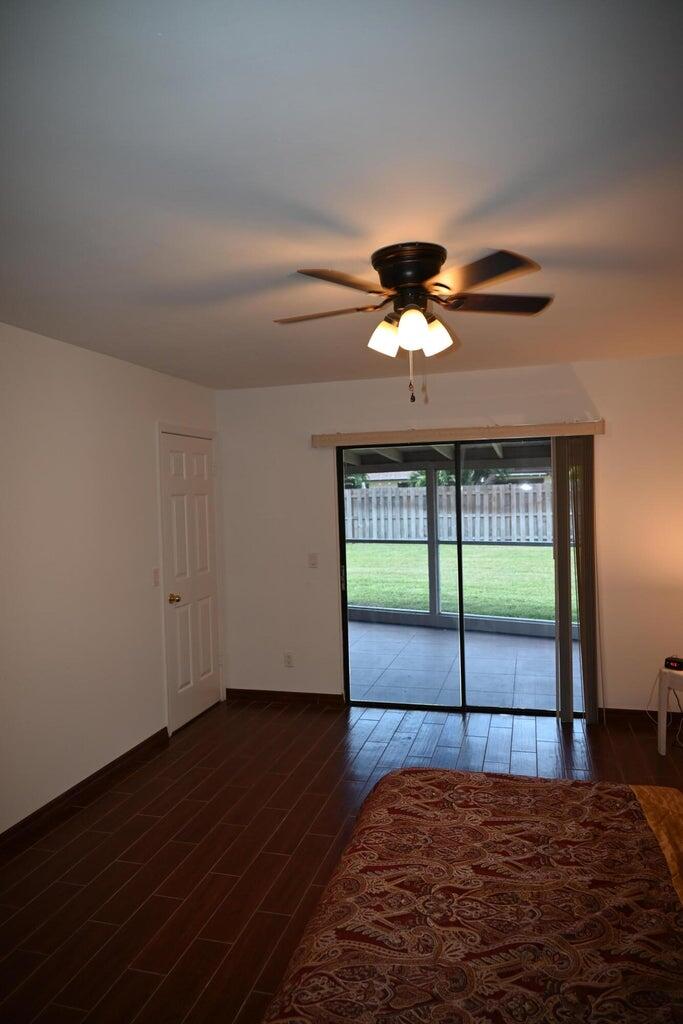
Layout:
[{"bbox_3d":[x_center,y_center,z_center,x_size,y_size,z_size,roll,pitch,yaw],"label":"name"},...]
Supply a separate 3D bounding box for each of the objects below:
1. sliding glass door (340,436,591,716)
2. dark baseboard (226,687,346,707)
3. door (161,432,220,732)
[{"bbox_3d":[0.875,0.468,4.923,1.797,1.945,0.090,-1,1,16],"label":"sliding glass door"},{"bbox_3d":[-0.445,1.428,5.272,0.968,0.088,0.015,-1,1,16],"label":"dark baseboard"},{"bbox_3d":[-1.092,0.470,4.944,0.040,2.030,0.780,-1,1,16],"label":"door"}]

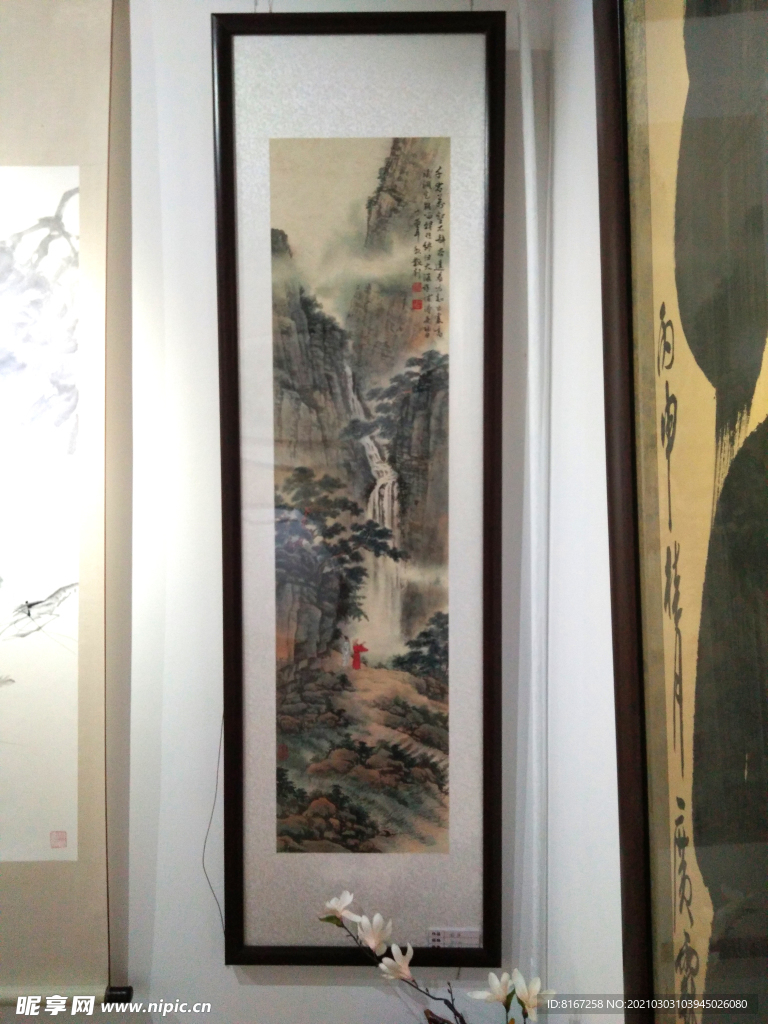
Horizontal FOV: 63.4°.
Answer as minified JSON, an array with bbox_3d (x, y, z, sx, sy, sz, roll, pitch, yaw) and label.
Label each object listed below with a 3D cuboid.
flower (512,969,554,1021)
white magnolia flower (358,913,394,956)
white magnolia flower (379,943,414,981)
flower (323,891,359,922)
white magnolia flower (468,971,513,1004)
[{"bbox_3d":[0.260,0.839,1.080,0.073,0.073,0.063,0,1,0],"label":"flower"},{"bbox_3d":[-0.017,0.769,1.130,0.065,0.067,0.060,0,1,0],"label":"white magnolia flower"},{"bbox_3d":[0.022,0.810,1.120,0.065,0.058,0.058,0,1,0],"label":"white magnolia flower"},{"bbox_3d":[-0.078,0.721,1.135,0.064,0.050,0.056,0,1,0],"label":"flower"},{"bbox_3d":[0.185,0.827,1.080,0.075,0.051,0.060,0,1,0],"label":"white magnolia flower"}]

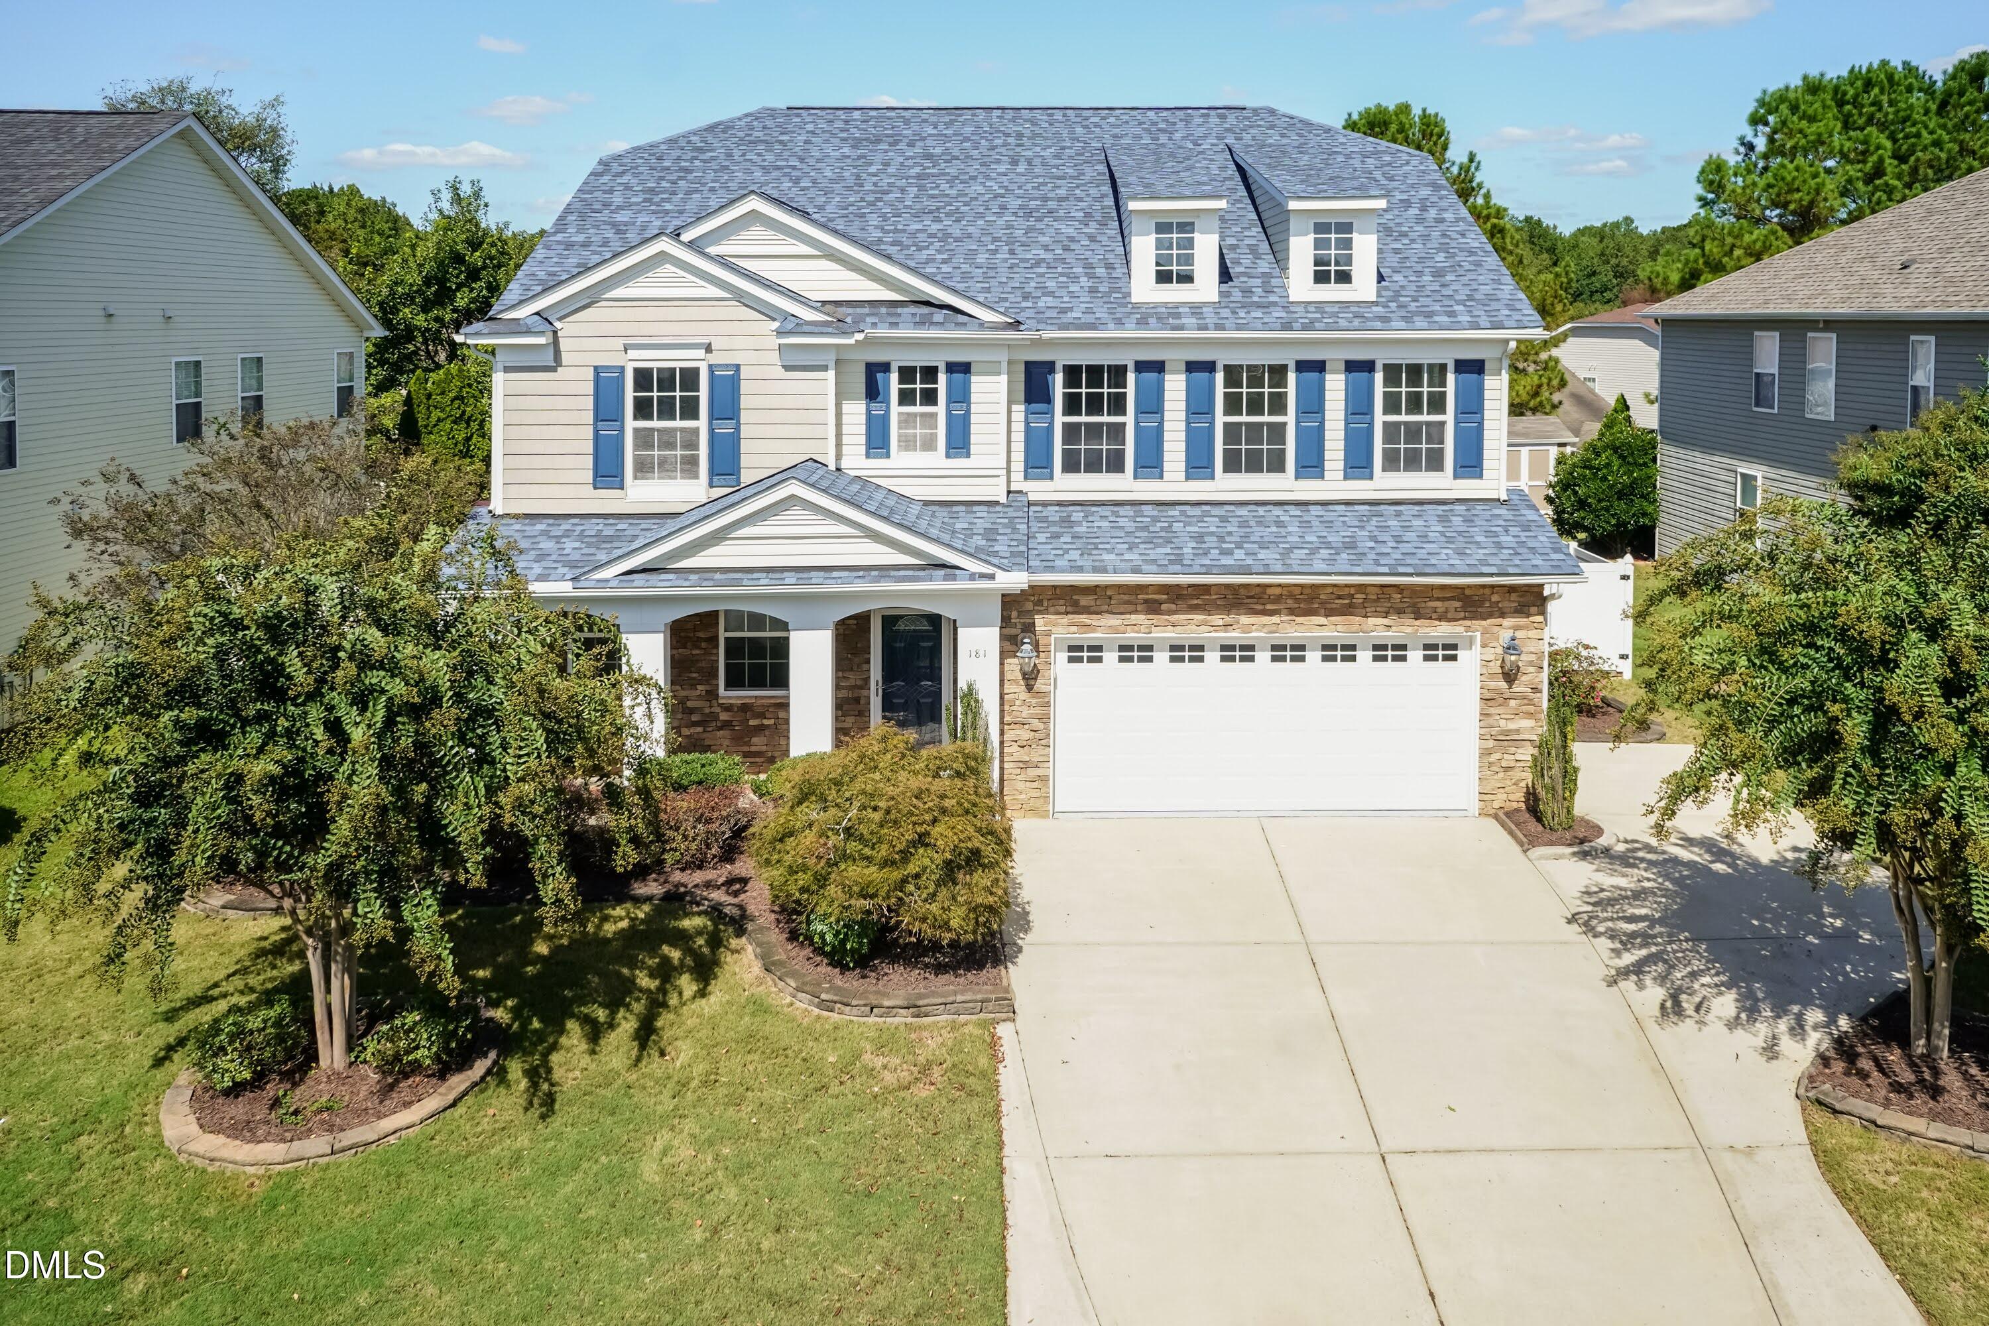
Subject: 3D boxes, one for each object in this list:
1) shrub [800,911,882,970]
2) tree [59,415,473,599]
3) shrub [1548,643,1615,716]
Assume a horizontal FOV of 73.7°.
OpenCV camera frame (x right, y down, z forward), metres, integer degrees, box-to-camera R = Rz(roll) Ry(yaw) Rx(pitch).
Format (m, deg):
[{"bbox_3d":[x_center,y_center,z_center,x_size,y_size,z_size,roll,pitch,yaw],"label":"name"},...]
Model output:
[{"bbox_3d":[-1.460,2.600,12.400,0.740,0.520,0.650,0,8,0],"label":"shrub"},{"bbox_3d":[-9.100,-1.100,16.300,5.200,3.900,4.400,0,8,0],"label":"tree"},{"bbox_3d":[8.200,0.220,18.700,1.150,1.050,1.100,0,8,0],"label":"shrub"}]

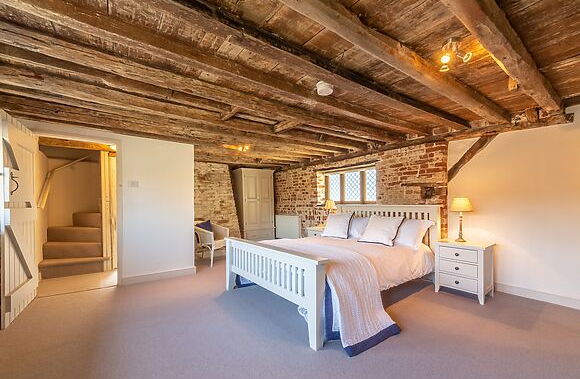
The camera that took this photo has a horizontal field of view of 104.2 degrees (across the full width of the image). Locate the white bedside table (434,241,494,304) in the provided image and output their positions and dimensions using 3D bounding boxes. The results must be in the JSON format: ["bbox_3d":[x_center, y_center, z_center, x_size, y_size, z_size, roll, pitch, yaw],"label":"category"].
[{"bbox_3d":[2.098,0.957,2.724,0.380,0.604,0.470,1,-2,-39],"label":"white bedside table"}]

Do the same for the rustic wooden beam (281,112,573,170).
[{"bbox_3d":[1.343,-0.684,4.314,0.125,0.125,5.052,1,-2,-39],"label":"rustic wooden beam"}]

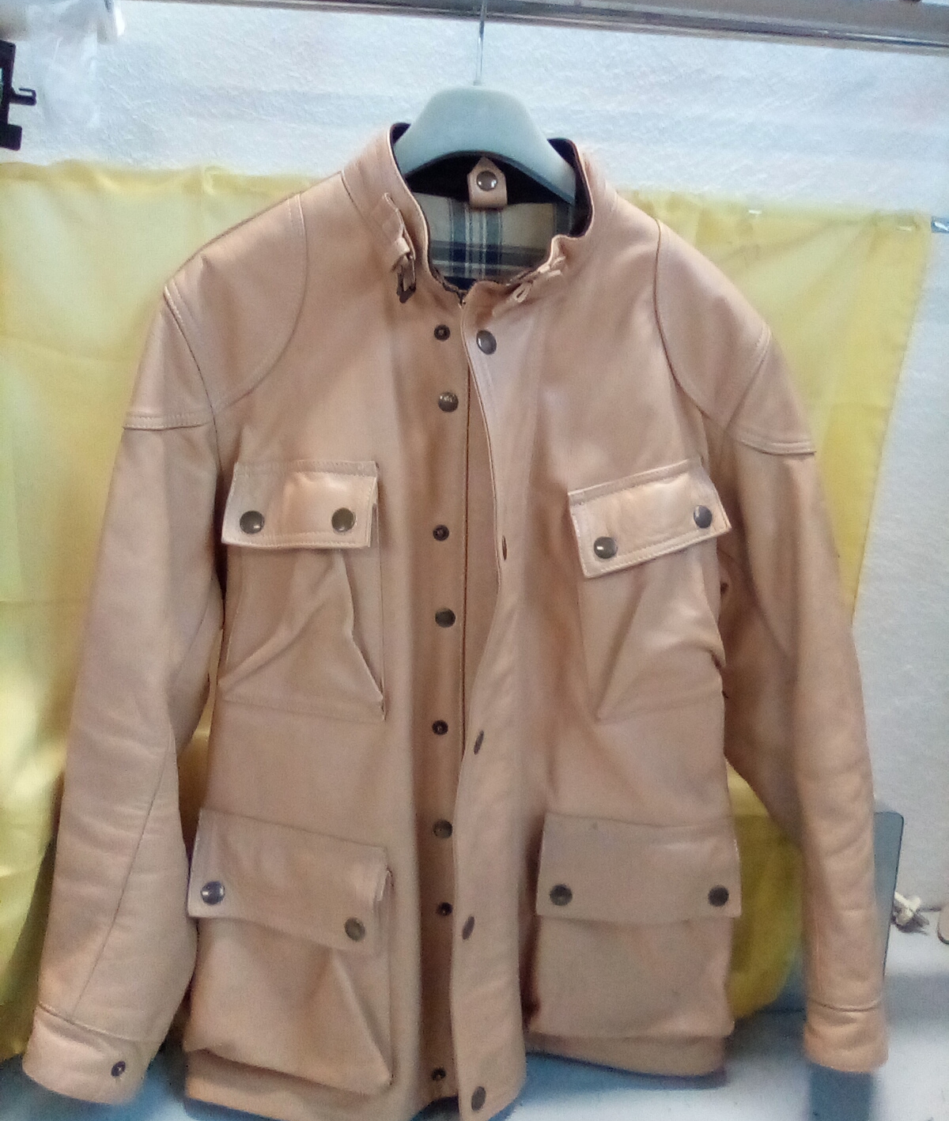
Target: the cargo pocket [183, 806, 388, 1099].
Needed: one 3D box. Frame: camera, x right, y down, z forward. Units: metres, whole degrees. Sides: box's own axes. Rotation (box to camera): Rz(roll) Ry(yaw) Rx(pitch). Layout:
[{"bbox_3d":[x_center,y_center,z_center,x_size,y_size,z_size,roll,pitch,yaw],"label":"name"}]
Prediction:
[{"bbox_3d":[-0.155,0.324,0.850,0.178,0.215,0.045,5,11,15],"label":"cargo pocket"}]

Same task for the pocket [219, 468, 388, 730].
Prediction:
[{"bbox_3d":[-0.135,0.024,0.795,0.133,0.195,0.035,5,11,13],"label":"pocket"}]

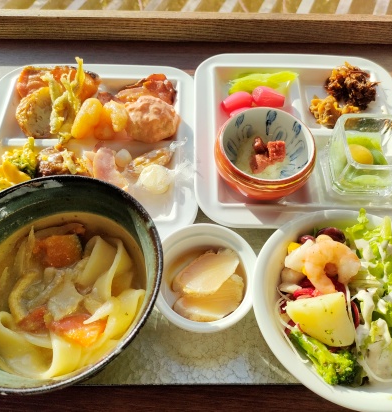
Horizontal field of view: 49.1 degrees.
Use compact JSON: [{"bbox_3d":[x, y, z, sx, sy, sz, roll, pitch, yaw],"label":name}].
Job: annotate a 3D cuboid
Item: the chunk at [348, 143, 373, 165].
[{"bbox_3d":[0.161,-0.049,0.422,0.029,0.021,0.025,1,60,0],"label":"chunk"}]

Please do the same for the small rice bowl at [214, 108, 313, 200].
[{"bbox_3d":[0.066,-0.046,0.417,0.092,0.051,0.092,0,60,-1],"label":"small rice bowl"}]

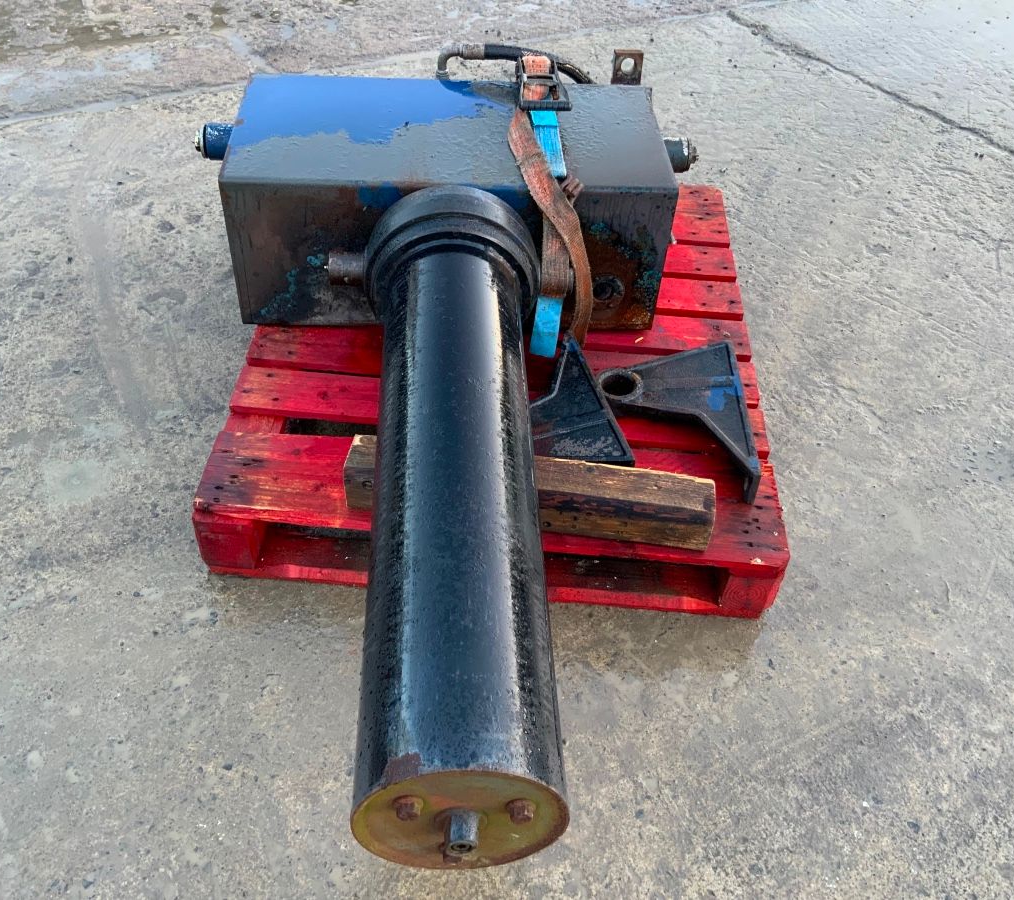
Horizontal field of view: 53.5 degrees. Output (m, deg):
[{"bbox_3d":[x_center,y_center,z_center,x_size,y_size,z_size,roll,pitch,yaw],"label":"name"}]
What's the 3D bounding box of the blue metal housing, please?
[{"bbox_3d":[-0.113,-0.511,2.079,0.833,0.333,0.402,0,46,-4],"label":"blue metal housing"}]

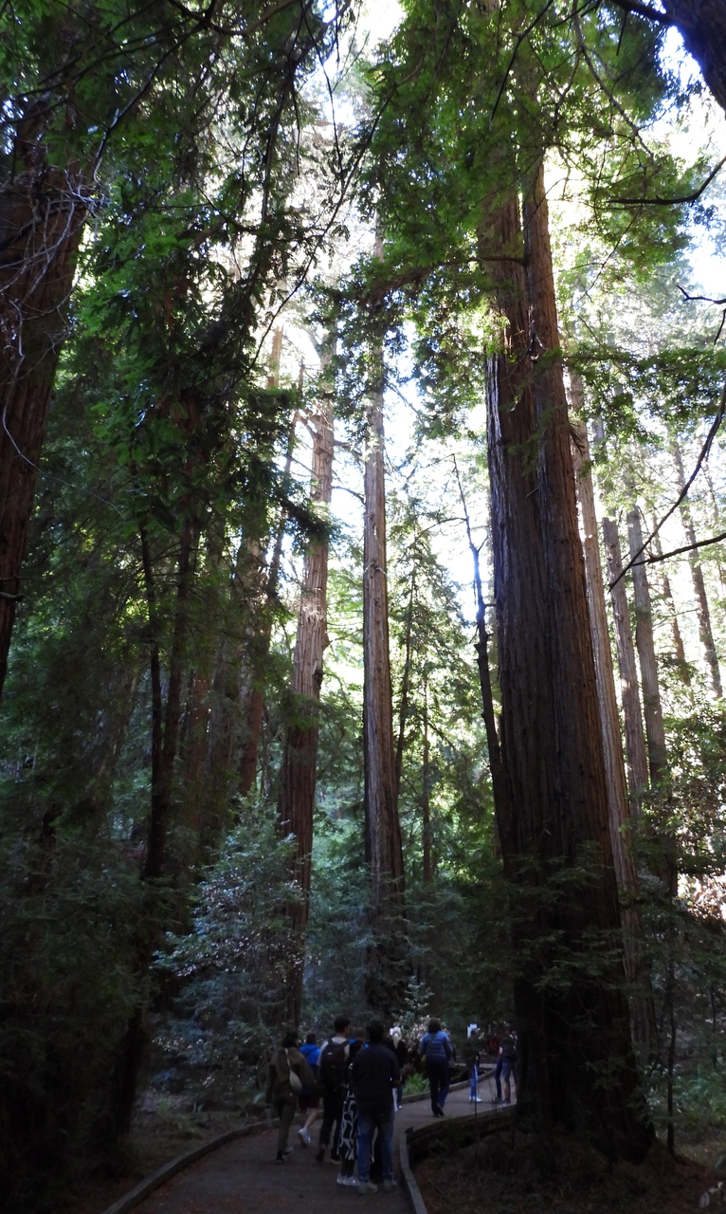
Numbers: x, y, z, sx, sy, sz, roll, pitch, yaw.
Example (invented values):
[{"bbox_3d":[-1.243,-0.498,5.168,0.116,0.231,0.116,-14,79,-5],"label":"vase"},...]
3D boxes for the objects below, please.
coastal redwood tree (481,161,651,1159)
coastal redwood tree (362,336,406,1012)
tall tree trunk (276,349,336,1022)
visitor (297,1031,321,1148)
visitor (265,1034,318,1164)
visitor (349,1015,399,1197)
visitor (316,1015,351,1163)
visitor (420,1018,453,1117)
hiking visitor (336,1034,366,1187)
[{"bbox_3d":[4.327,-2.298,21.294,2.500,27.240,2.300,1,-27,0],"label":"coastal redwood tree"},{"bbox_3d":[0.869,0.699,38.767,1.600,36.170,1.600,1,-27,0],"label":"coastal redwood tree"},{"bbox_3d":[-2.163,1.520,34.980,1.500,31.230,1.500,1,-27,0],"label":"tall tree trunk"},{"bbox_3d":[-0.851,7.653,13.386,0.520,1.580,0.500,-1,-27,4],"label":"visitor"},{"bbox_3d":[-1.050,6.981,12.043,0.660,1.600,0.500,-3,-27,7],"label":"visitor"},{"bbox_3d":[0.160,5.751,9.761,0.580,1.730,0.450,-4,-27,11],"label":"visitor"},{"bbox_3d":[-0.399,6.661,11.649,0.550,1.740,0.480,-3,-27,7],"label":"visitor"},{"bbox_3d":[1.396,8.729,15.997,0.580,1.650,0.450,-4,-27,9],"label":"visitor"},{"bbox_3d":[-0.107,5.935,10.002,0.500,1.570,0.420,-1,-27,4],"label":"hiking visitor"}]

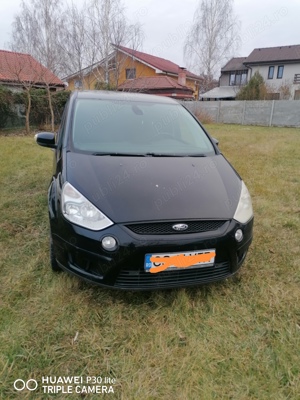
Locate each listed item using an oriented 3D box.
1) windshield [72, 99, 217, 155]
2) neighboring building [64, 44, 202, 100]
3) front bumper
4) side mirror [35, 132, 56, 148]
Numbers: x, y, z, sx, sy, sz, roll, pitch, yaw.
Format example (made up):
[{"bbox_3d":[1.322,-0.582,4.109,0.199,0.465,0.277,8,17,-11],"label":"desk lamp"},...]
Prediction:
[{"bbox_3d":[-0.103,-0.793,3.334,1.460,0.190,1.100,-1,45,-14],"label":"windshield"},{"bbox_3d":[-1.189,-16.155,43.186,13.572,7.476,15.840,9,19,24],"label":"neighboring building"},{"bbox_3d":[0.156,0.342,2.433,1.820,0.520,0.560,-1,17,-14],"label":"front bumper"},{"bbox_3d":[-1.135,-0.654,3.410,0.240,0.165,0.130,-1,17,-14],"label":"side mirror"}]

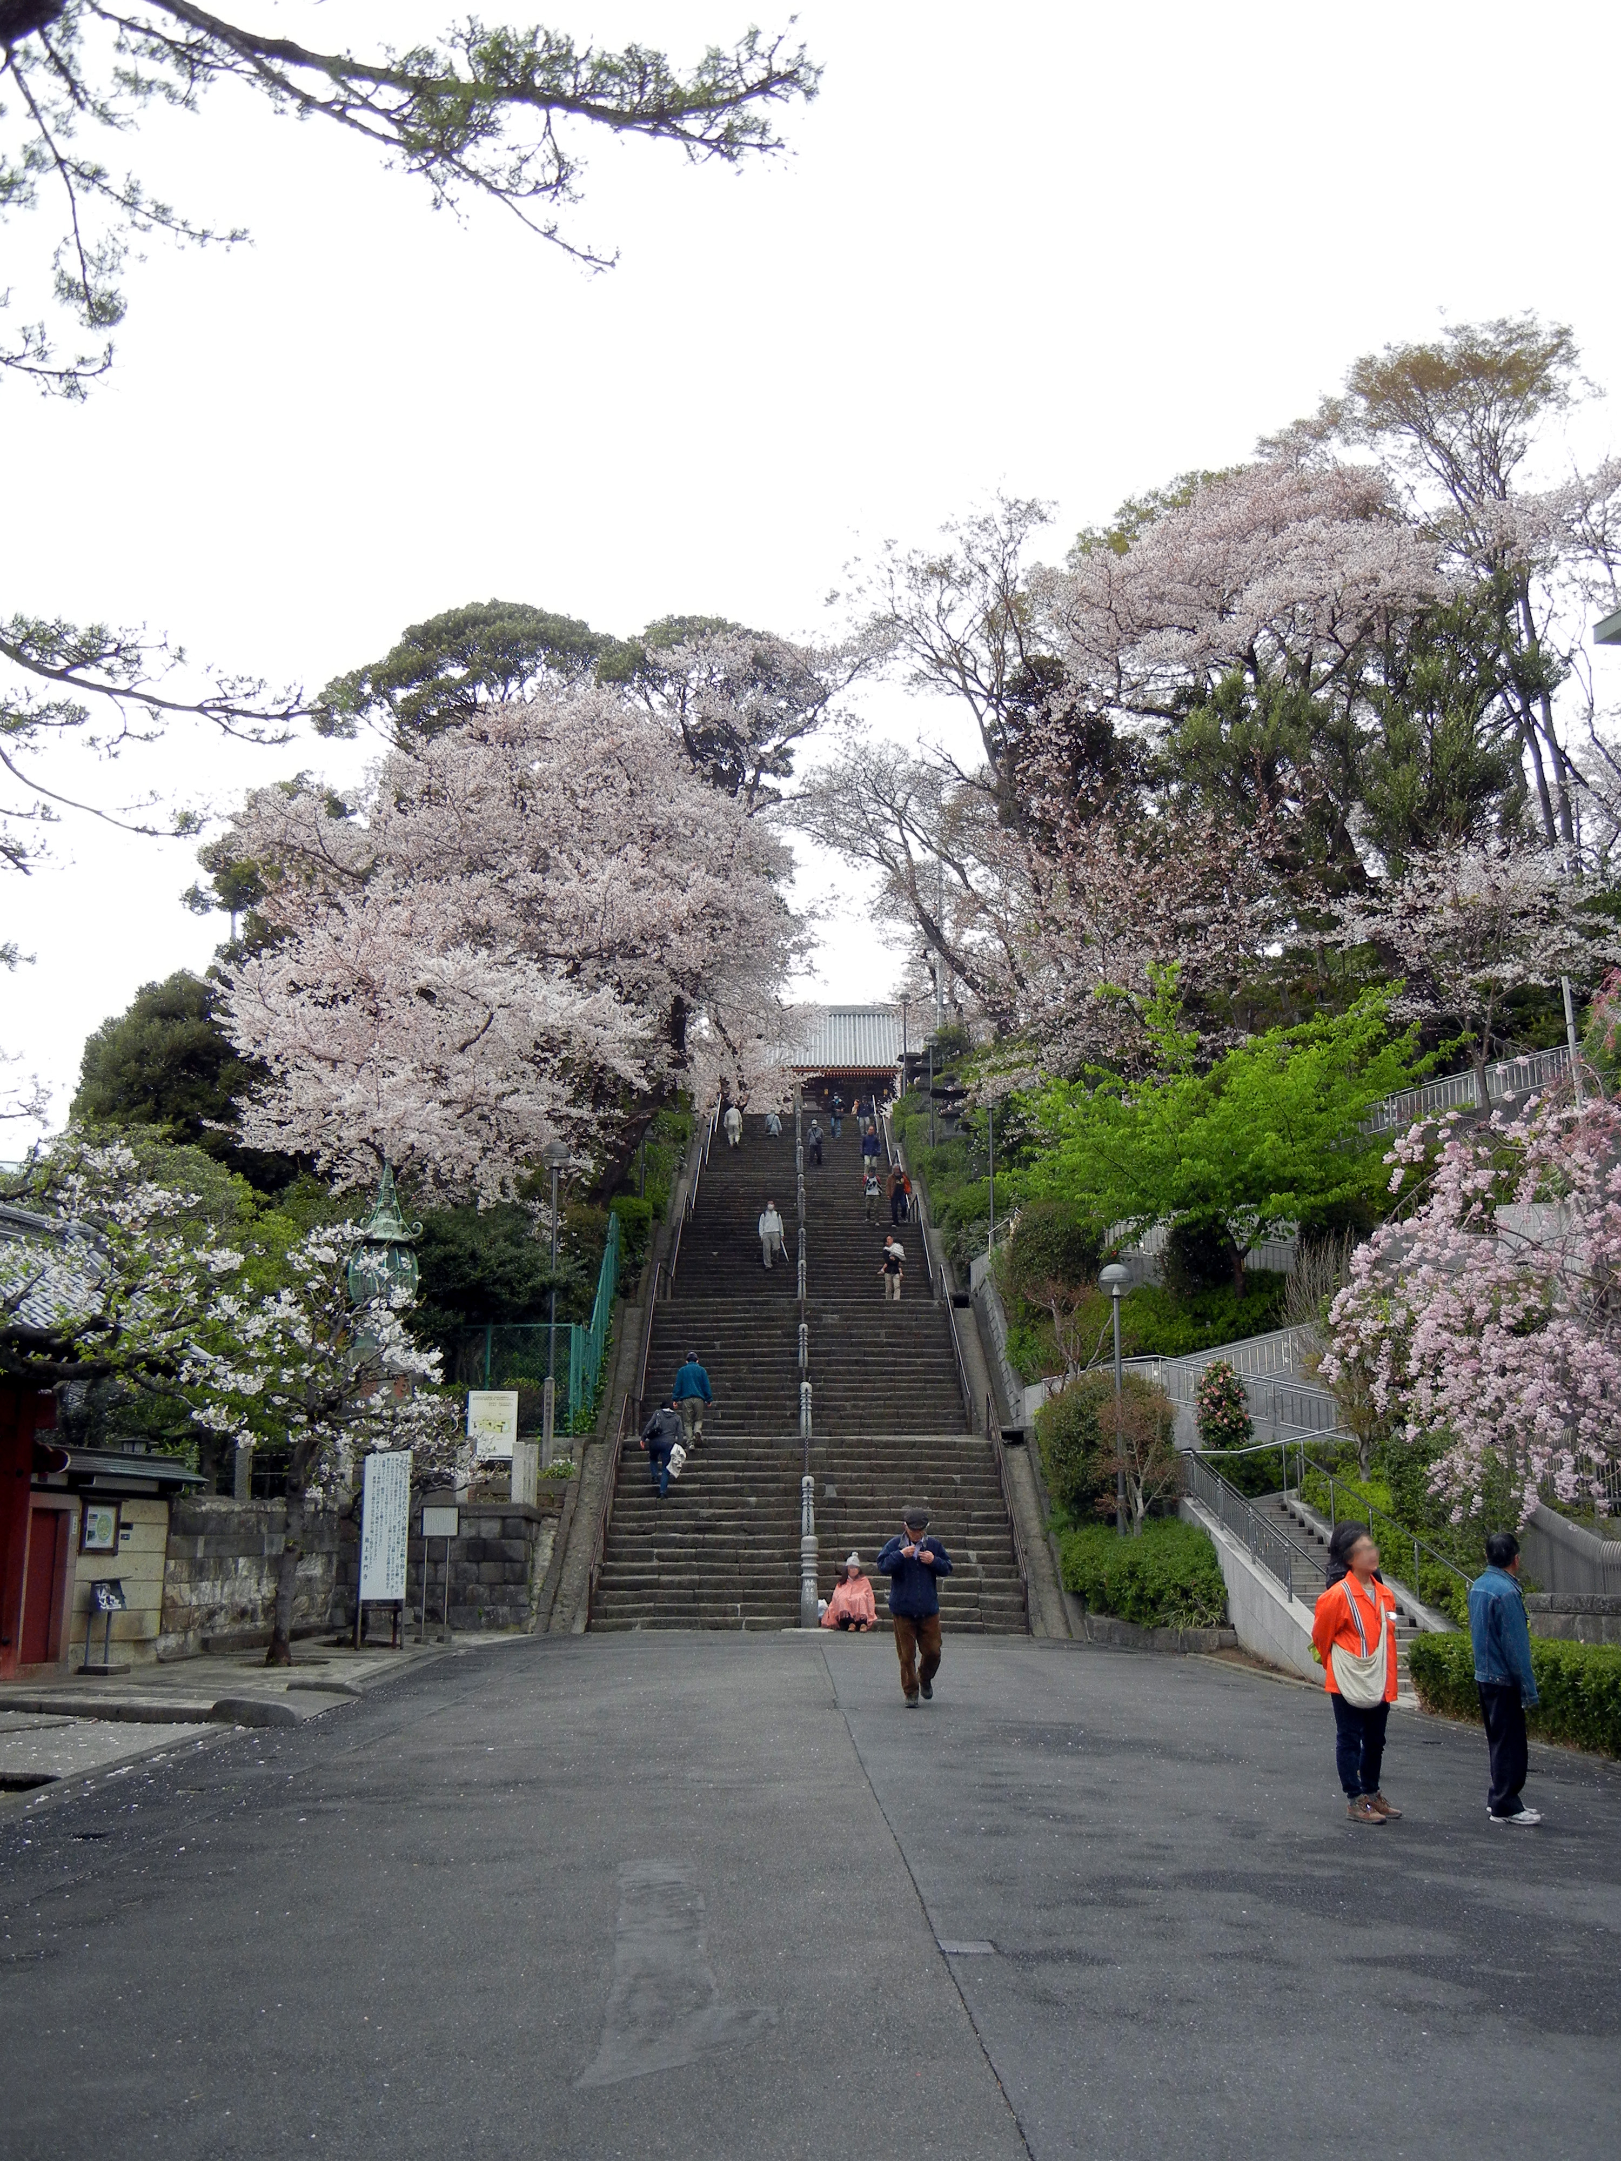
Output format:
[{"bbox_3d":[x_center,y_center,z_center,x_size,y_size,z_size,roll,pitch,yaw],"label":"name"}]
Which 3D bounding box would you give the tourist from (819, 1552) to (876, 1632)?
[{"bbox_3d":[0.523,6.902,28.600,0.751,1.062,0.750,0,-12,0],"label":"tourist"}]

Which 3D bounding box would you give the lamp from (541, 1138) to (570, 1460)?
[{"bbox_3d":[-4.310,3.765,36.000,0.458,5.579,0.458,0,-12,0],"label":"lamp"}]

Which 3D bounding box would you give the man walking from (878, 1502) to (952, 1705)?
[{"bbox_3d":[0.876,4.434,17.900,0.626,1.646,0.500,0,-12,0],"label":"man walking"}]

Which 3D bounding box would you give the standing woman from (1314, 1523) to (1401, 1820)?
[{"bbox_3d":[2.998,3.253,11.650,0.500,1.570,0.420,9,-15,-37],"label":"standing woman"}]

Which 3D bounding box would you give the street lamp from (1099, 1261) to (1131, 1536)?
[{"bbox_3d":[4.121,4.547,28.700,0.457,4.152,0.457,0,-12,0],"label":"street lamp"}]

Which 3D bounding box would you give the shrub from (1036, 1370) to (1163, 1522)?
[{"bbox_3d":[4.214,5.416,31.000,1.836,2.356,1.836,0,-12,0],"label":"shrub"}]

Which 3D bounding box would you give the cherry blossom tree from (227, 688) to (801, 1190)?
[{"bbox_3d":[-7.080,-3.477,50.000,13.882,12.678,11.500,0,-12,0],"label":"cherry blossom tree"}]

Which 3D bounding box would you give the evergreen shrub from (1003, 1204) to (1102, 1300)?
[{"bbox_3d":[4.679,3.356,41.000,1.820,2.051,1.820,0,-12,0],"label":"evergreen shrub"}]

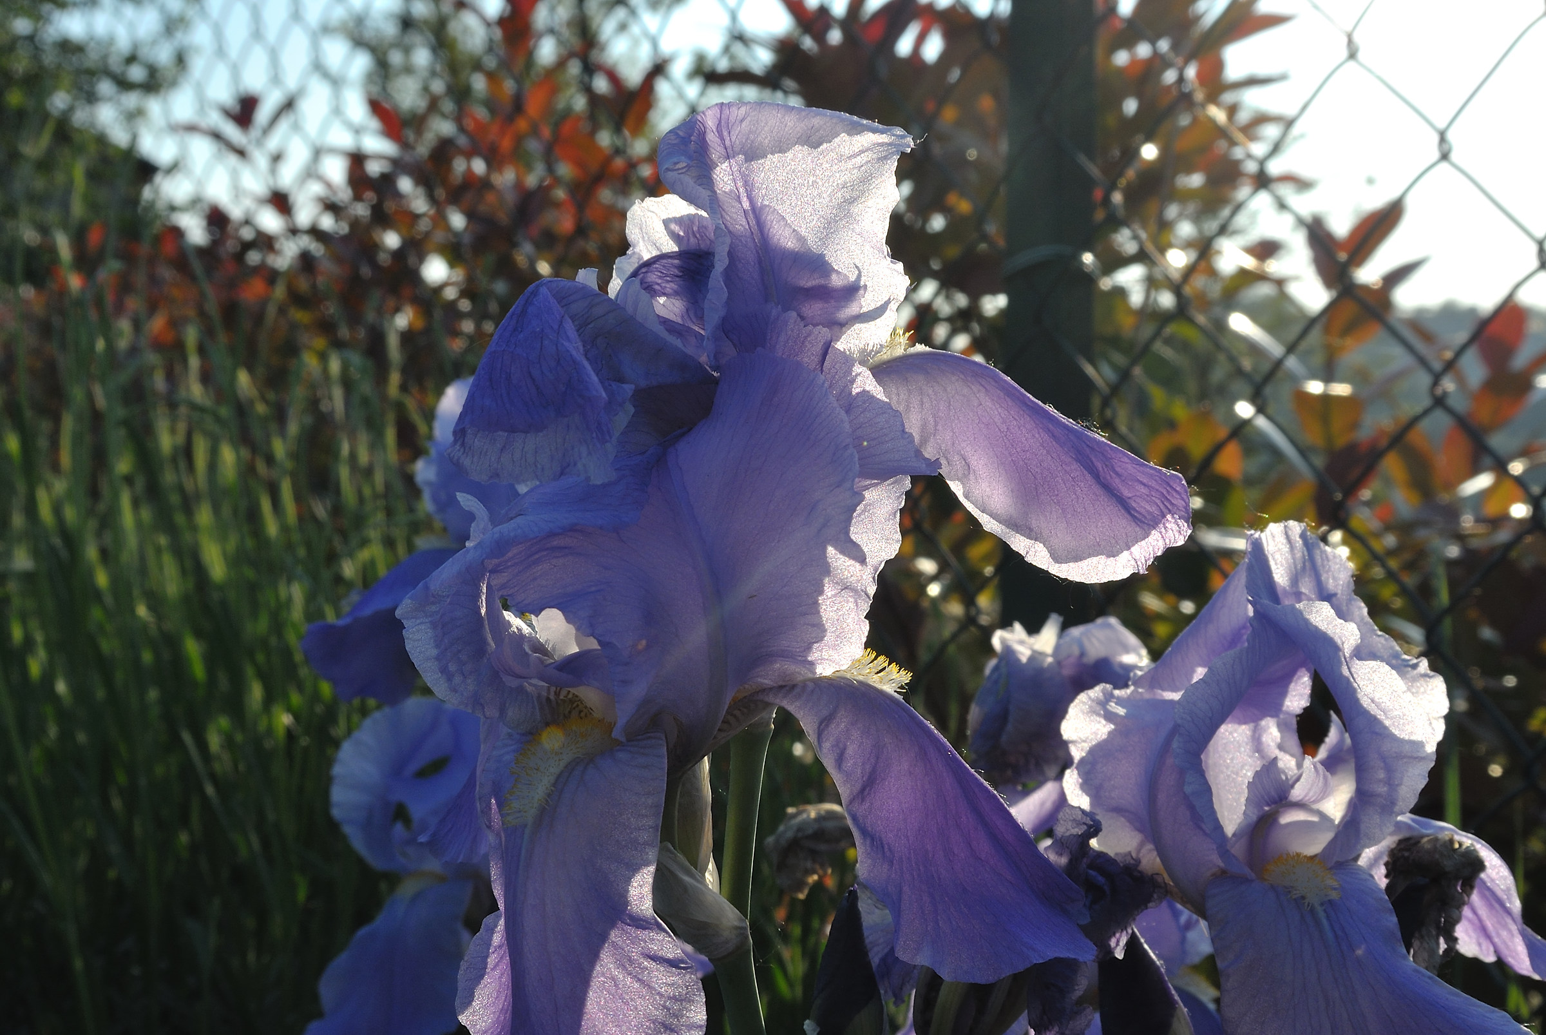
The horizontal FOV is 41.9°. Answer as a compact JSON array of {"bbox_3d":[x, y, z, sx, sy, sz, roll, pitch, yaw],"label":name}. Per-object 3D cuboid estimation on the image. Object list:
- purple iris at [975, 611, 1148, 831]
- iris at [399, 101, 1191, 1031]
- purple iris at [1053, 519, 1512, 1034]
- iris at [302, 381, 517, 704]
[{"bbox_3d":[0.095,0.067,0.660,0.064,0.072,0.064,1,4,11],"label":"purple iris"},{"bbox_3d":[0.005,0.011,0.410,0.160,0.193,0.140,1,4,19],"label":"iris"},{"bbox_3d":[0.128,0.064,0.490,0.115,0.128,0.110,-1,4,-11],"label":"purple iris"},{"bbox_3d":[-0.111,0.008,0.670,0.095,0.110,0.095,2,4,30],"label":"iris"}]

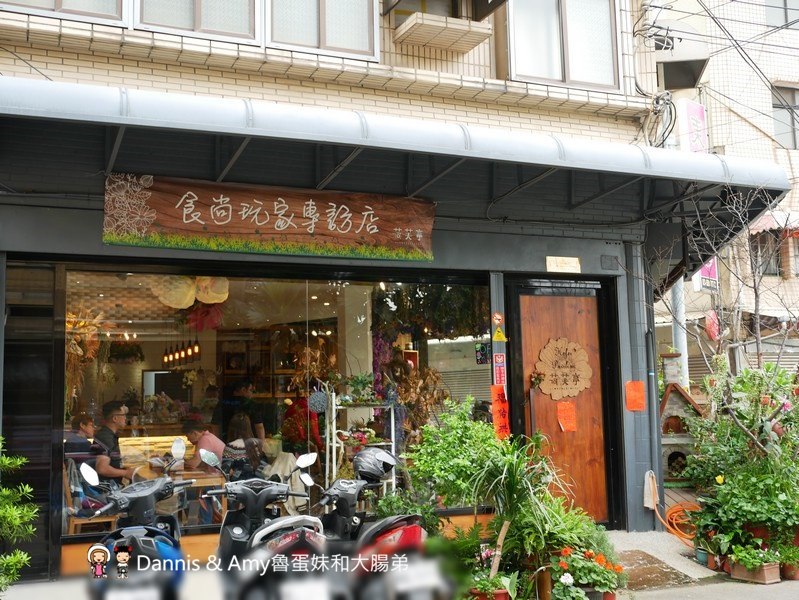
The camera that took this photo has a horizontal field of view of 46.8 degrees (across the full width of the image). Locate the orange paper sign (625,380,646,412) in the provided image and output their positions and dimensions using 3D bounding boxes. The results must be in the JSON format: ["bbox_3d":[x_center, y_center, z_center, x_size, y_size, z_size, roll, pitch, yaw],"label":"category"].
[{"bbox_3d":[2.379,0.968,9.265,0.213,0.300,0.010,1,-7,-23],"label":"orange paper sign"}]

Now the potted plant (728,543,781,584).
[{"bbox_3d":[2.902,2.135,7.541,0.220,0.280,0.370,3,-8,-35],"label":"potted plant"}]

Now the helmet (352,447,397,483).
[{"bbox_3d":[-0.159,1.090,6.100,0.310,0.250,0.250,10,-4,13],"label":"helmet"}]

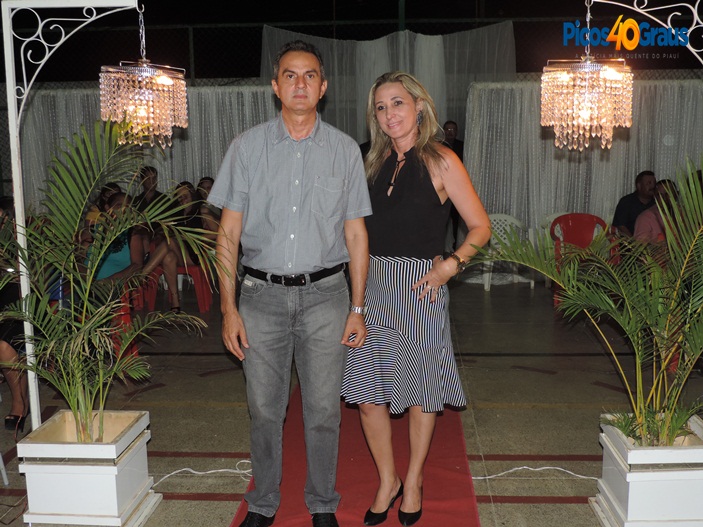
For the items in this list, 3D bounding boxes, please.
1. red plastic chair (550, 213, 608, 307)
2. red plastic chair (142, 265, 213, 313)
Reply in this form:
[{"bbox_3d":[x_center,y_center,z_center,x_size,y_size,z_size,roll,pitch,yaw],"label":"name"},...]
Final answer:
[{"bbox_3d":[2.084,-0.038,7.370,0.570,0.800,0.560,0,7,9],"label":"red plastic chair"},{"bbox_3d":[-1.500,0.015,7.350,0.560,0.800,0.560,-1,7,0],"label":"red plastic chair"}]

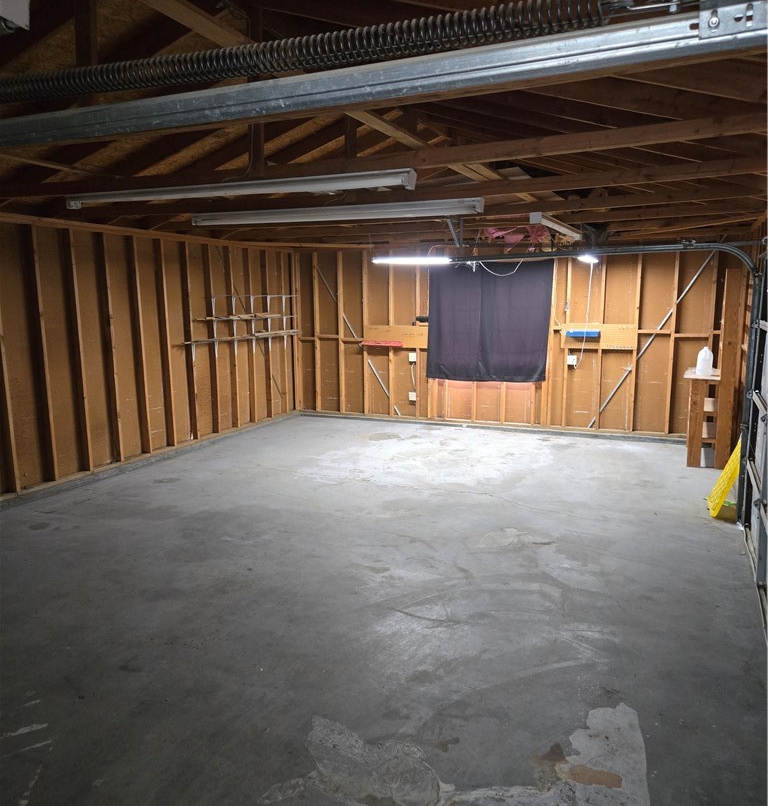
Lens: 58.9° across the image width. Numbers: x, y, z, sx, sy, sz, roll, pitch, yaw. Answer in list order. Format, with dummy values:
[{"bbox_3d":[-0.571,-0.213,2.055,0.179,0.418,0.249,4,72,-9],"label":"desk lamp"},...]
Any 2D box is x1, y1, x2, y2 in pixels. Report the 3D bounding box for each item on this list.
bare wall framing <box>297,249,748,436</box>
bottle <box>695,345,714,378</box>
[{"bbox_3d":[1.411,-0.921,9.085,6.020,2.430,0.110,3,10,24],"label":"bare wall framing"},{"bbox_3d":[3.387,-0.438,7.170,0.165,0.285,0.165,3,10,24],"label":"bottle"}]

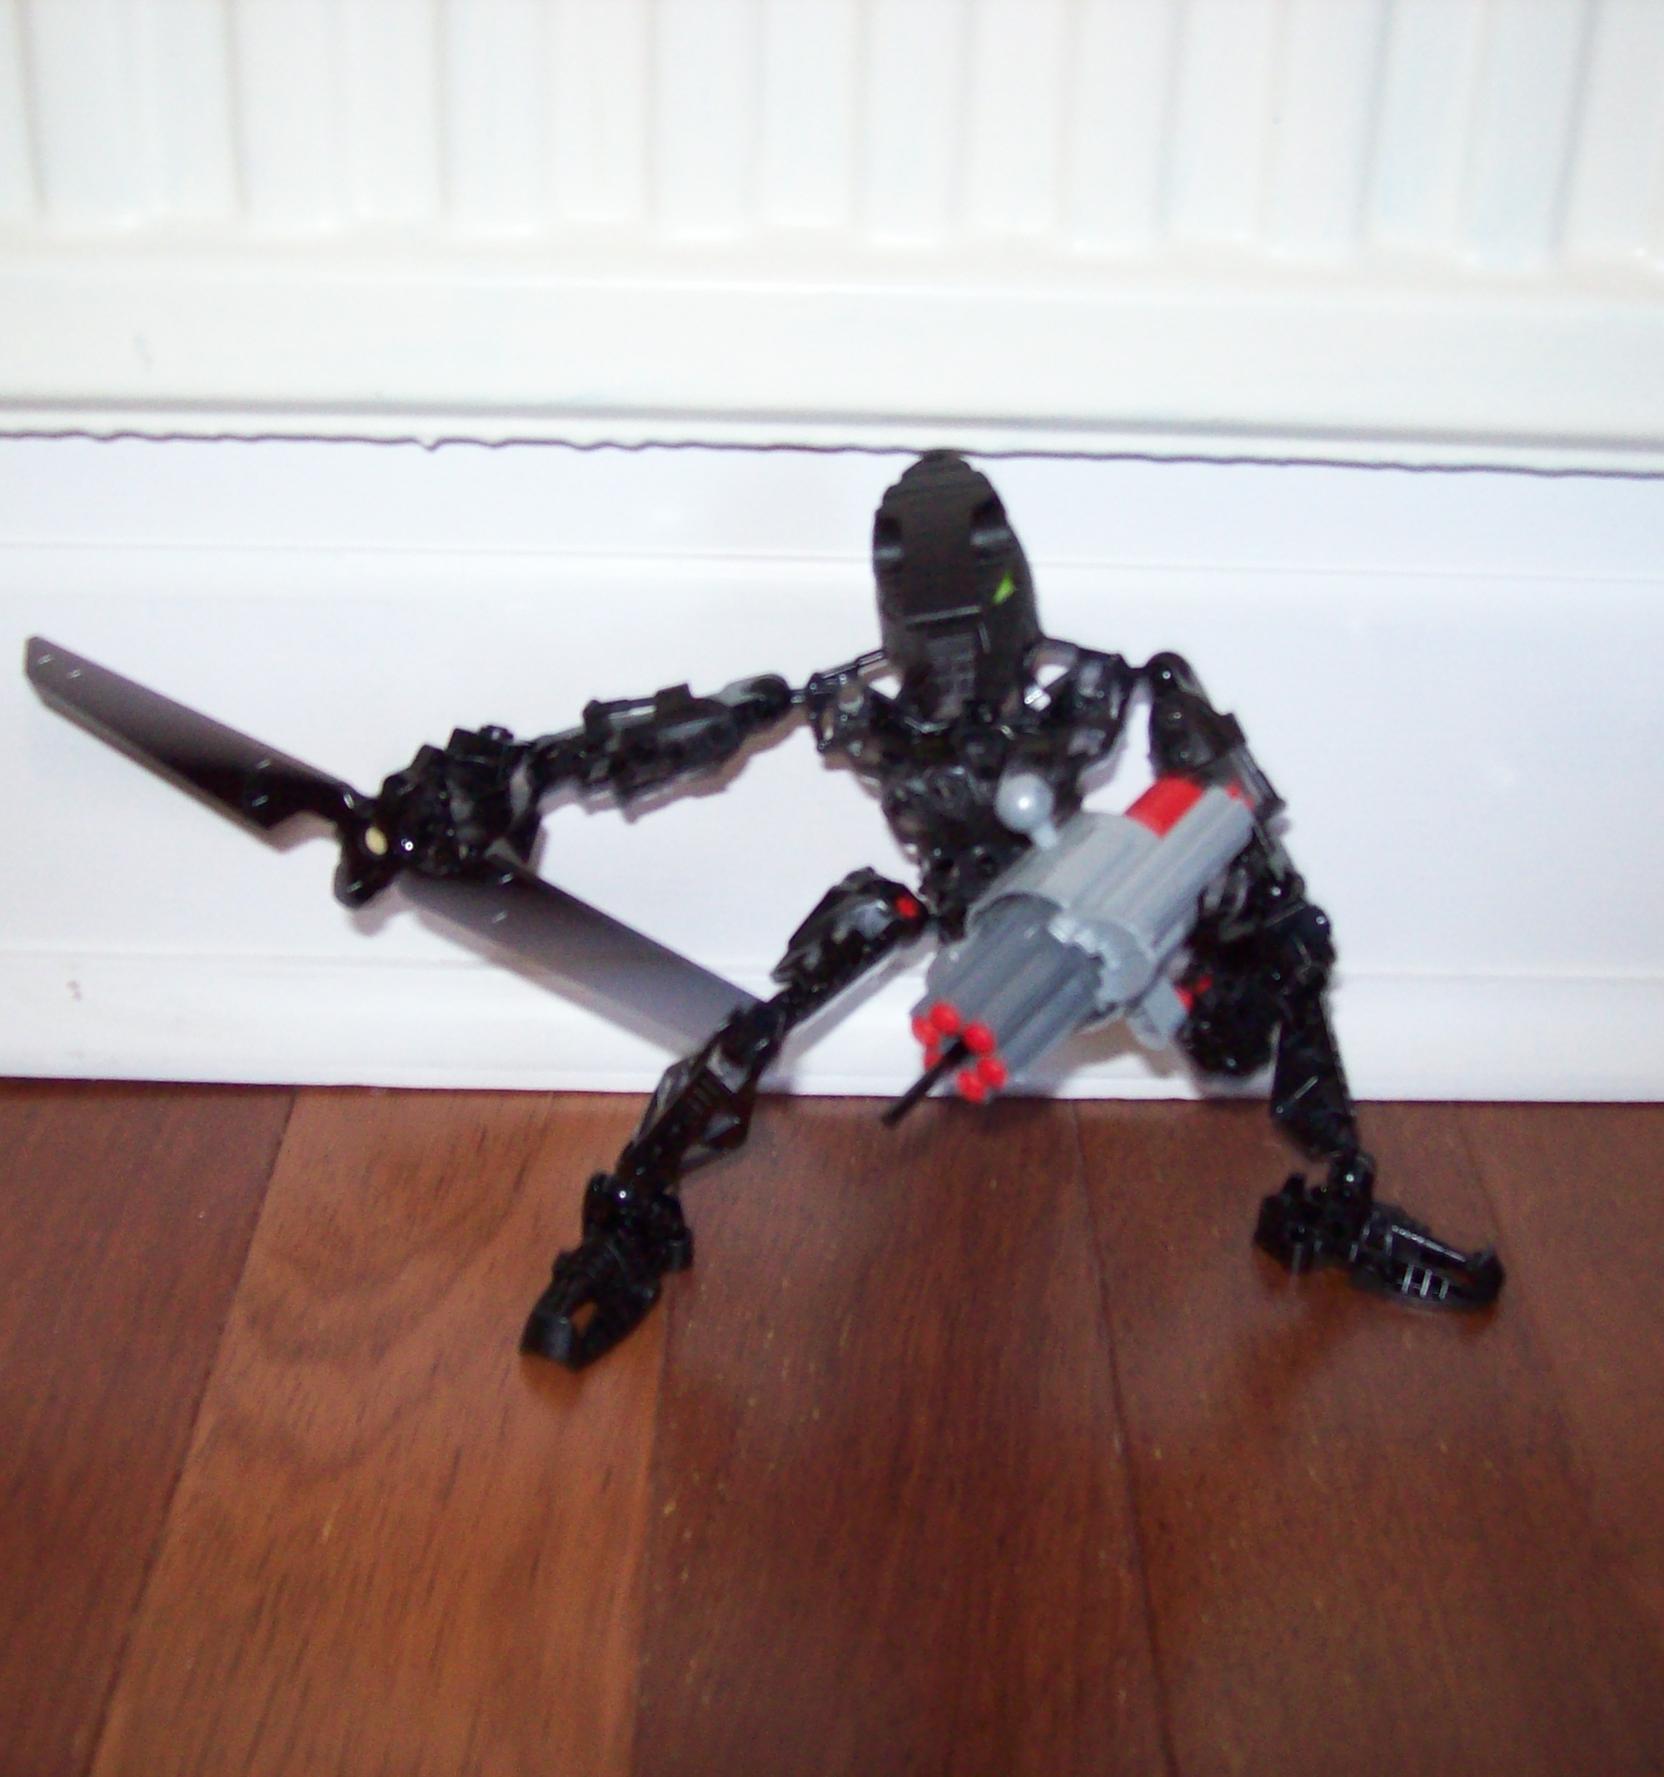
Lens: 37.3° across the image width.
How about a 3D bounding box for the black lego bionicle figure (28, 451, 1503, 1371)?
[{"bbox_3d":[-0.006,0.004,0.472,0.301,0.178,0.093,1,31,-1],"label":"black lego bionicle figure"}]

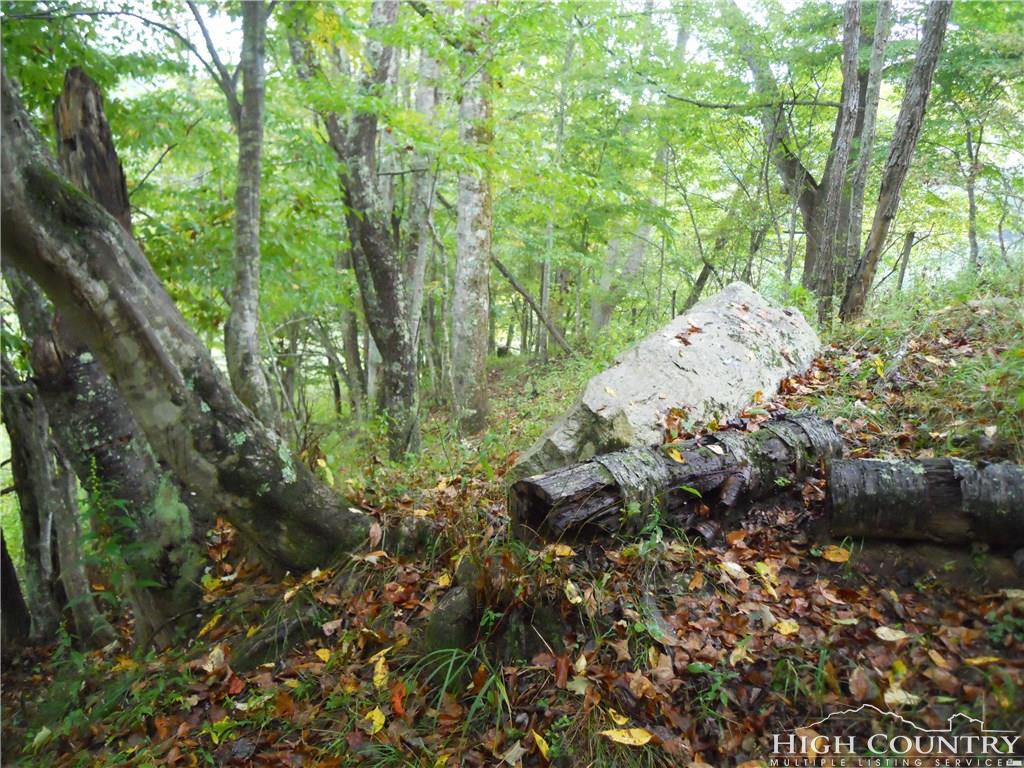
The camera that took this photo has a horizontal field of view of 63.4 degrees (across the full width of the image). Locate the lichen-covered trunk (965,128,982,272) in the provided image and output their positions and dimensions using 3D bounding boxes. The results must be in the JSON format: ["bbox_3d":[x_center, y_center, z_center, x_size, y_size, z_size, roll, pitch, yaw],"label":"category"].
[{"bbox_3d":[5.566,-2.215,9.923,0.085,1.770,0.085,-1,5,0],"label":"lichen-covered trunk"}]

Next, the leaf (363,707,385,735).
[{"bbox_3d":[-0.357,0.877,2.158,0.055,0.018,0.071,3,40,2],"label":"leaf"}]

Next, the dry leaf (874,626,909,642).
[{"bbox_3d":[1.149,0.757,2.504,0.086,0.014,0.050,8,28,32],"label":"dry leaf"}]

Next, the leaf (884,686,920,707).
[{"bbox_3d":[1.056,0.848,2.241,0.085,0.014,0.058,-1,24,14],"label":"leaf"}]

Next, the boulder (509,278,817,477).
[{"bbox_3d":[0.880,-0.050,4.400,1.800,0.970,0.920,-3,6,-35],"label":"boulder"}]

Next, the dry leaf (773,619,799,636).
[{"bbox_3d":[0.842,0.746,2.537,0.070,0.014,0.050,-6,24,2],"label":"dry leaf"}]

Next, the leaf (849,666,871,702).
[{"bbox_3d":[0.961,0.831,2.291,0.055,0.014,0.103,8,43,28],"label":"leaf"}]

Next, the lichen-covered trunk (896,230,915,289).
[{"bbox_3d":[4.038,-1.252,8.472,0.070,0.638,0.070,10,5,0],"label":"lichen-covered trunk"}]

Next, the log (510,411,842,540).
[{"bbox_3d":[0.774,0.374,3.475,1.675,0.260,0.260,-7,8,-30],"label":"log"}]

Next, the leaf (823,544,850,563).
[{"bbox_3d":[1.155,0.606,2.943,0.089,0.016,0.062,1,25,18],"label":"leaf"}]

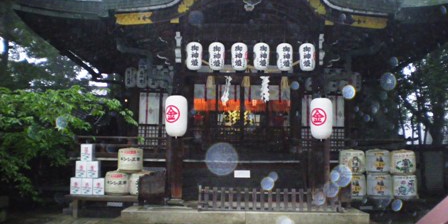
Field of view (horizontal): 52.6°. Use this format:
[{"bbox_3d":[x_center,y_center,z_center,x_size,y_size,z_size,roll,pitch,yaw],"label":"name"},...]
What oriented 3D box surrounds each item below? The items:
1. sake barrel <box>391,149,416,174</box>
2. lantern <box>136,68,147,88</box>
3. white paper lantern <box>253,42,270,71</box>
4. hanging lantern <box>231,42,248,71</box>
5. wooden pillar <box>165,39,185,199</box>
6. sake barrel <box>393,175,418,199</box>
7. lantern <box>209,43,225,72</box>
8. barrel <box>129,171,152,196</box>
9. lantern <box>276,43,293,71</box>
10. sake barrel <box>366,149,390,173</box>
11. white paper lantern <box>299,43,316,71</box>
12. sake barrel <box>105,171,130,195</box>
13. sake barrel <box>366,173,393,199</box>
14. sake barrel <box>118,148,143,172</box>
[{"bbox_3d":[4.317,1.220,10.900,0.610,0.580,0.610,-1,-6,14],"label":"sake barrel"},{"bbox_3d":[-2.281,-0.926,12.600,0.280,0.550,0.280,1,-5,-8],"label":"lantern"},{"bbox_3d":[0.925,-1.333,11.000,0.380,0.680,0.380,1,-6,-7],"label":"white paper lantern"},{"bbox_3d":[0.384,-1.336,11.000,0.380,0.680,0.380,0,-6,8],"label":"hanging lantern"},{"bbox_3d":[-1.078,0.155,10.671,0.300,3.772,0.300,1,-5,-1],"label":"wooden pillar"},{"bbox_3d":[4.278,1.760,10.700,0.585,0.550,0.585,-1,-5,15],"label":"sake barrel"},{"bbox_3d":[-0.168,-1.338,11.000,0.380,0.680,0.380,1,-5,-2],"label":"lantern"},{"bbox_3d":[-1.974,1.709,10.750,0.585,0.550,0.585,3,-6,-28],"label":"barrel"},{"bbox_3d":[1.486,-1.328,11.000,0.380,0.680,0.380,1,-5,-2],"label":"lantern"},{"bbox_3d":[3.647,1.169,10.700,0.585,0.550,0.585,0,-5,10],"label":"sake barrel"},{"bbox_3d":[2.030,-1.326,11.000,0.380,0.680,0.380,-1,-6,12],"label":"white paper lantern"},{"bbox_3d":[-2.527,1.697,10.750,0.585,0.550,0.585,2,-5,-11],"label":"sake barrel"},{"bbox_3d":[3.678,1.743,10.700,0.585,0.550,0.585,-1,-5,14],"label":"sake barrel"},{"bbox_3d":[-2.164,1.125,10.550,0.585,0.550,0.585,2,-5,-11],"label":"sake barrel"}]

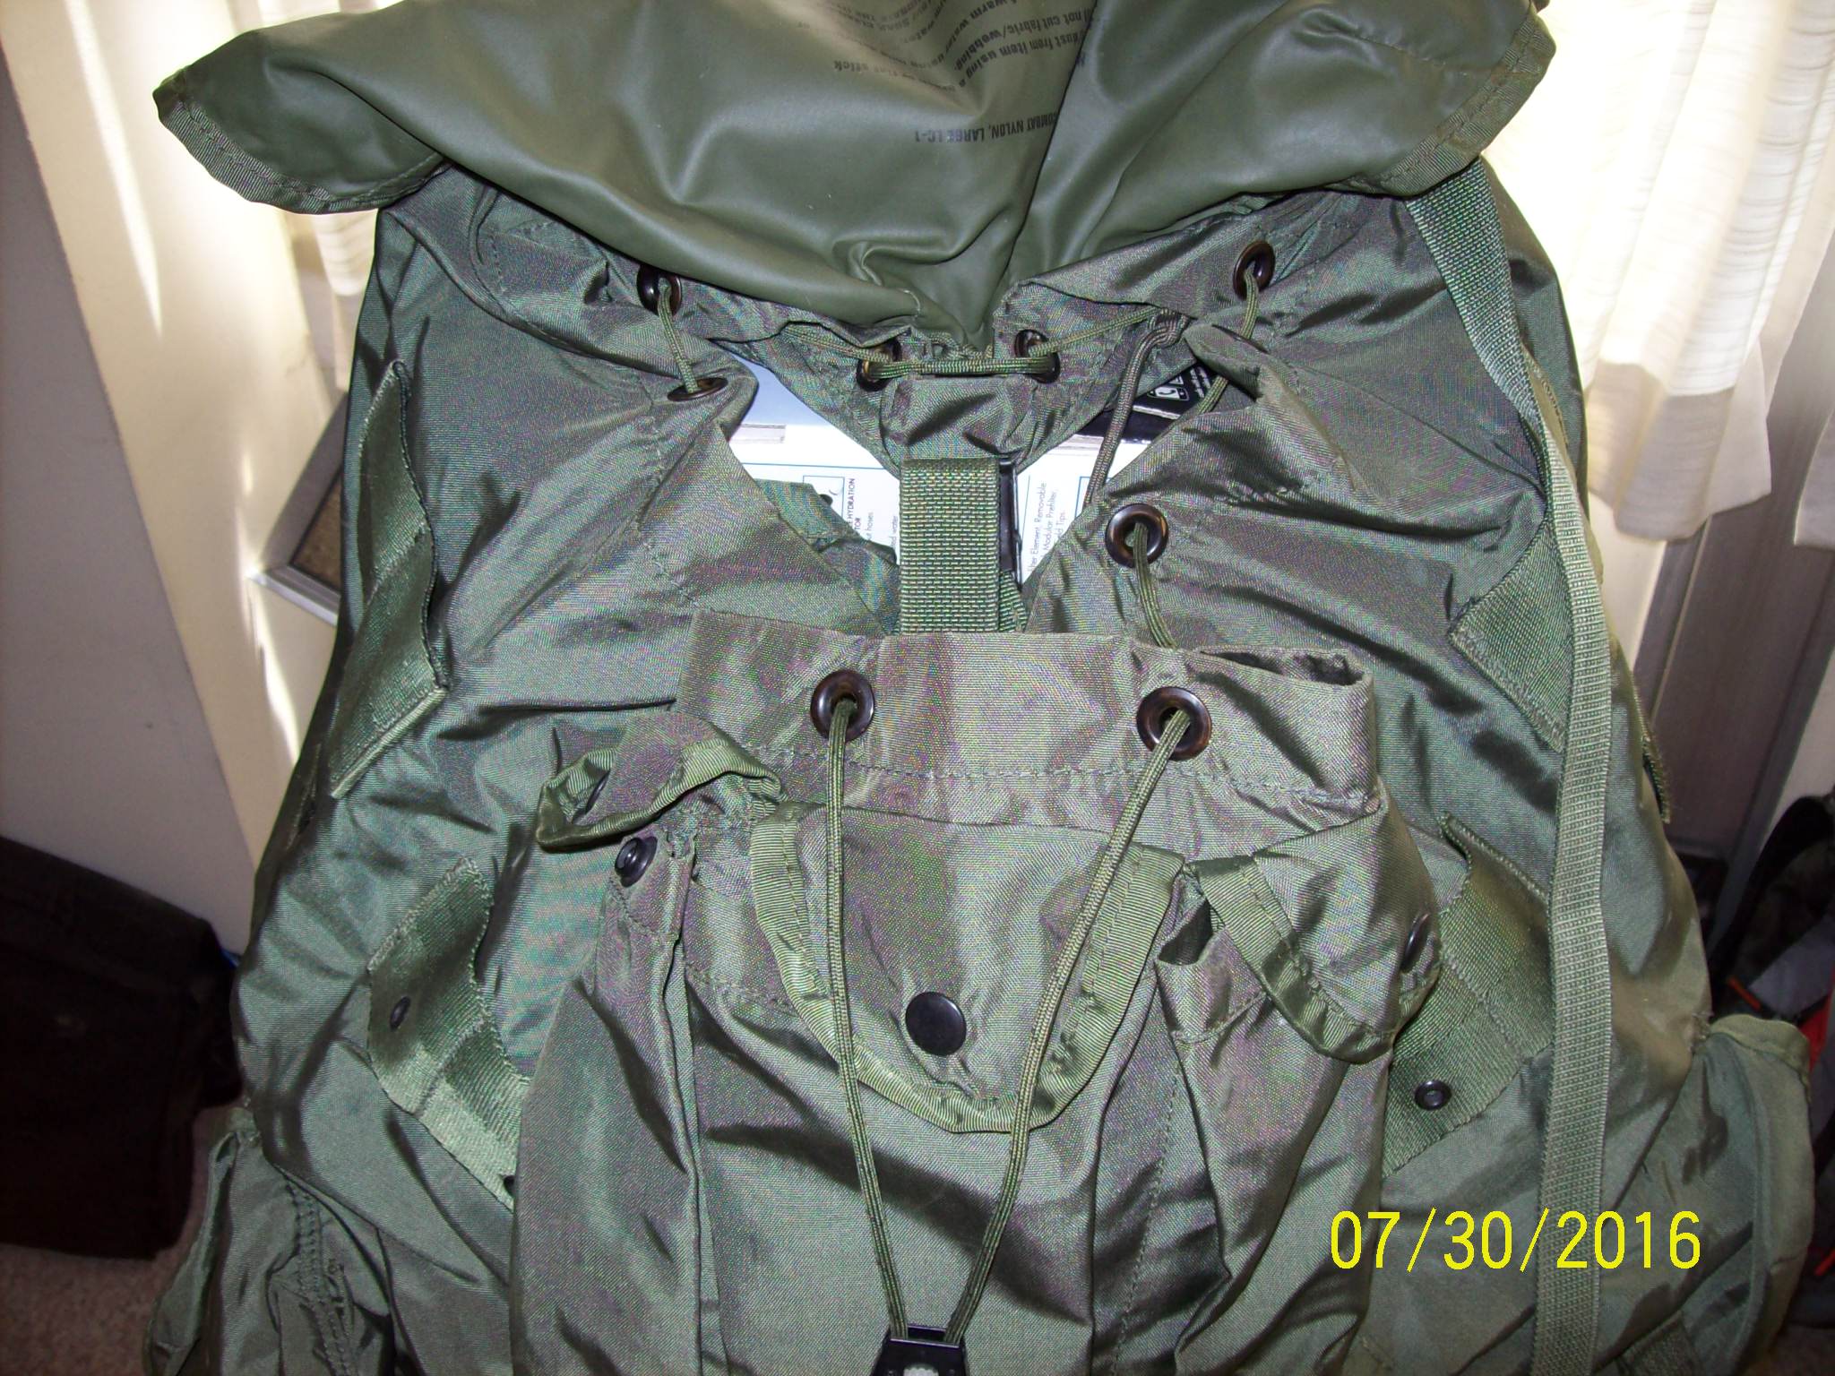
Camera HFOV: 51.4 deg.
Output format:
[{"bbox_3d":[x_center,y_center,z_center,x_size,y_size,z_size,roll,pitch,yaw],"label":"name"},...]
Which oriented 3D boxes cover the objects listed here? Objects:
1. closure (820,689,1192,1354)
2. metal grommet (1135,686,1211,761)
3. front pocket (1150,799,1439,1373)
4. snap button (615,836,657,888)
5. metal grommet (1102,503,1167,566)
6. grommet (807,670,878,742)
[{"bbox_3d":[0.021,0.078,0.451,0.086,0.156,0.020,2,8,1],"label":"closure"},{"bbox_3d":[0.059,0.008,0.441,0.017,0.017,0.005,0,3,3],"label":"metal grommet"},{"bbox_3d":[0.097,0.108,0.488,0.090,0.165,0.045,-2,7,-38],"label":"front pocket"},{"bbox_3d":[-0.069,0.042,0.466,0.006,0.013,0.013,19,-1,-32],"label":"snap button"},{"bbox_3d":[0.058,-0.041,0.508,0.017,0.017,0.005,0,-3,5],"label":"metal grommet"},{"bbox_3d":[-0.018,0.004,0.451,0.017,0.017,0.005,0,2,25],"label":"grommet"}]

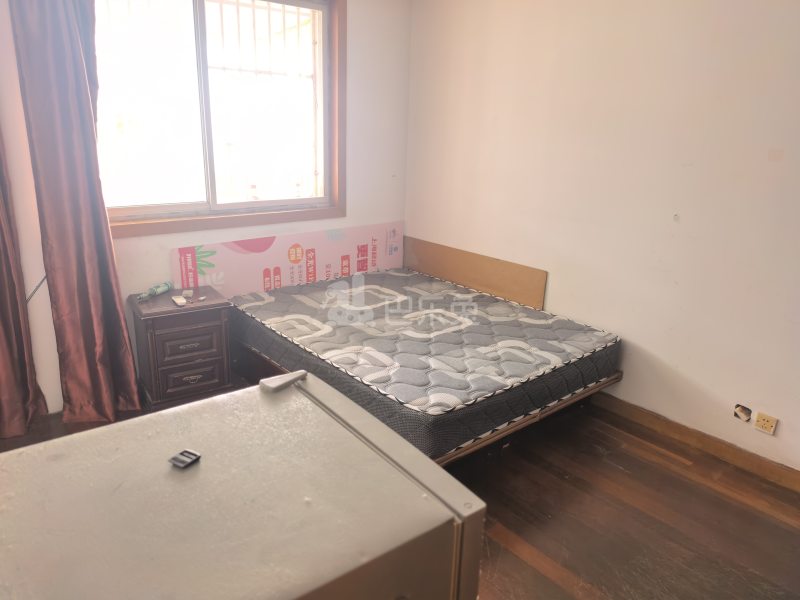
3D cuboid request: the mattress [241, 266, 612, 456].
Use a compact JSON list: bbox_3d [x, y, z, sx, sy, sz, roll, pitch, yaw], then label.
[{"bbox_3d":[0.066,0.225,3.556,1.557,0.228,1.989,-12,22,-38],"label":"mattress"}]

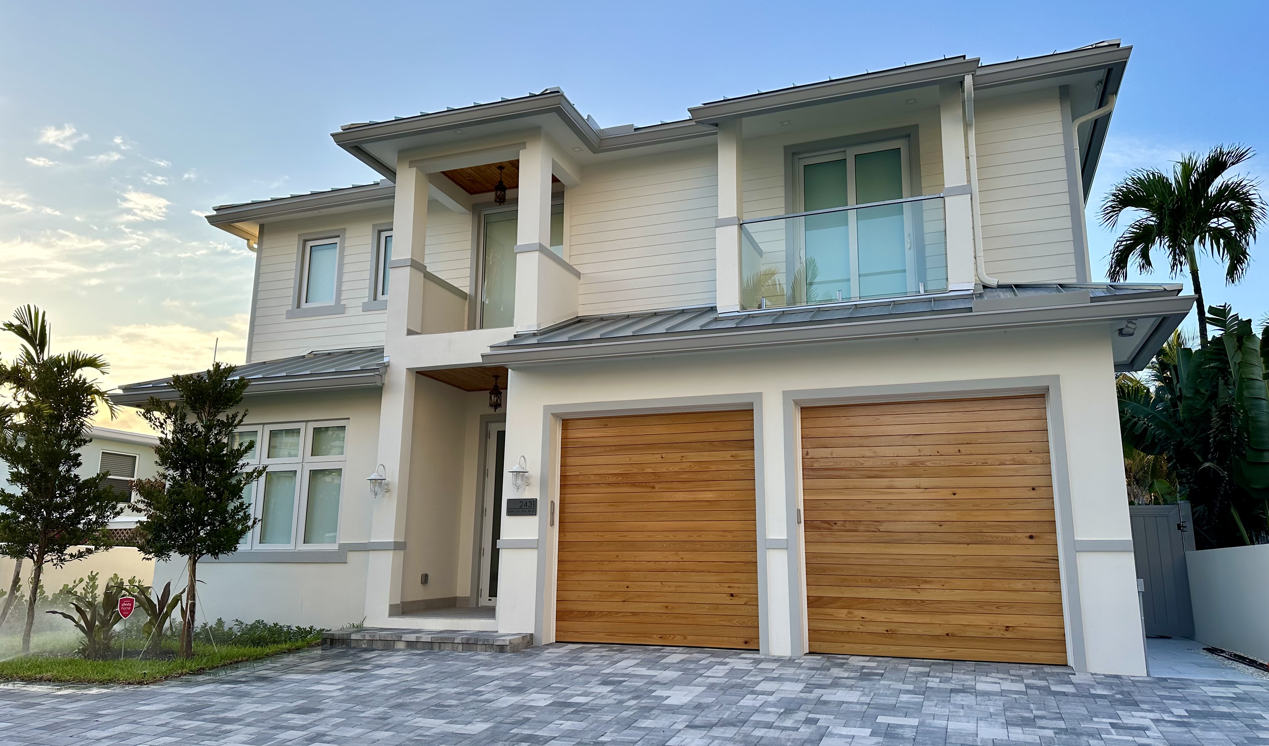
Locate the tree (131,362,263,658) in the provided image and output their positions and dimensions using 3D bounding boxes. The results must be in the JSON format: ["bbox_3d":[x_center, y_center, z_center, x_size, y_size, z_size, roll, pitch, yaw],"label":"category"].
[{"bbox_3d":[-4.883,1.471,9.837,1.326,3.223,1.326,-4,-13,21],"label":"tree"}]

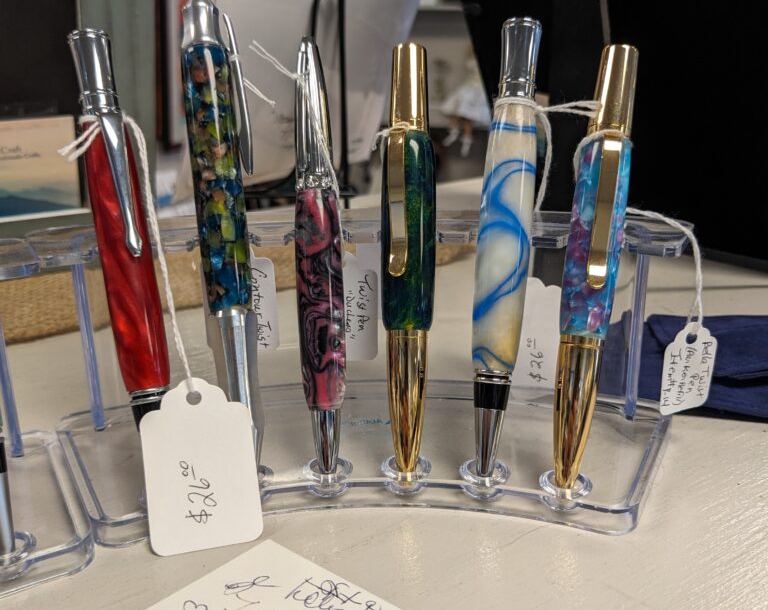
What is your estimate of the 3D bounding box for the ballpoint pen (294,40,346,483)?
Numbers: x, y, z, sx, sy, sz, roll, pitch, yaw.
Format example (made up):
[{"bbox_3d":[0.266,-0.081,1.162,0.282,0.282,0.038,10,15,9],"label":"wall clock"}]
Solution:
[{"bbox_3d":[-0.020,-0.014,0.230,0.013,0.128,0.015,-5,-3,37],"label":"ballpoint pen"}]

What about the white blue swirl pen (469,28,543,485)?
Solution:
[{"bbox_3d":[0.034,-0.016,0.230,0.015,0.134,0.017,4,-2,7],"label":"white blue swirl pen"}]

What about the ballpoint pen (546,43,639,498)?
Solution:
[{"bbox_3d":[0.058,-0.010,0.222,0.015,0.126,0.017,7,-1,-1],"label":"ballpoint pen"}]

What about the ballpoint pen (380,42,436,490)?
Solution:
[{"bbox_3d":[0.006,-0.012,0.227,0.015,0.127,0.017,-1,-3,25],"label":"ballpoint pen"}]

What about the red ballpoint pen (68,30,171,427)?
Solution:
[{"bbox_3d":[-0.070,-0.011,0.219,0.015,0.130,0.017,-9,0,-43],"label":"red ballpoint pen"}]

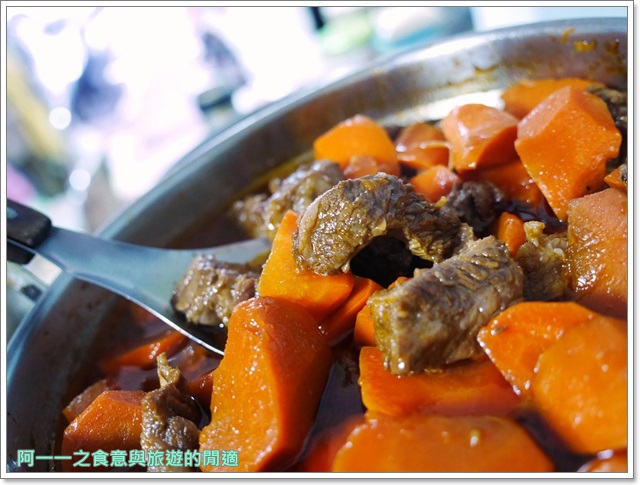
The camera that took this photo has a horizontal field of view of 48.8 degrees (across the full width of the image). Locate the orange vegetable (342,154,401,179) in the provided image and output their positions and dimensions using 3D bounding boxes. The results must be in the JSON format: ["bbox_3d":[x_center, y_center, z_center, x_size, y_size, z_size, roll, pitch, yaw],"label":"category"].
[{"bbox_3d":[0.023,-0.030,0.312,0.025,0.018,0.022,-2,42,0],"label":"orange vegetable"}]

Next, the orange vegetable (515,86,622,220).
[{"bbox_3d":[0.099,-0.035,0.283,0.035,0.039,0.028,-15,42,-7],"label":"orange vegetable"}]

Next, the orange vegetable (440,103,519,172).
[{"bbox_3d":[0.068,-0.043,0.300,0.028,0.025,0.024,-11,42,-4],"label":"orange vegetable"}]

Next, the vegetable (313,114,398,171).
[{"bbox_3d":[0.015,-0.040,0.308,0.033,0.022,0.024,-11,42,-4],"label":"vegetable"}]

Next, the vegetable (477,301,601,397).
[{"bbox_3d":[0.069,0.035,0.225,0.034,0.018,0.025,-8,42,0],"label":"vegetable"}]

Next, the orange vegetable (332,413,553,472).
[{"bbox_3d":[0.035,0.069,0.208,0.058,0.028,0.034,-2,42,0],"label":"orange vegetable"}]

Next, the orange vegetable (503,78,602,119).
[{"bbox_3d":[0.108,-0.061,0.325,0.042,0.024,0.024,-11,42,-4],"label":"orange vegetable"}]

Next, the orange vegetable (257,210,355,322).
[{"bbox_3d":[-0.005,0.009,0.258,0.033,0.037,0.022,7,3,16],"label":"orange vegetable"}]

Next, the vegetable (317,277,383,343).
[{"bbox_3d":[0.011,0.026,0.262,0.023,0.027,0.023,28,24,18],"label":"vegetable"}]

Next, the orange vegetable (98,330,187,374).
[{"bbox_3d":[-0.062,0.040,0.248,0.032,0.015,0.015,-28,46,-20],"label":"orange vegetable"}]

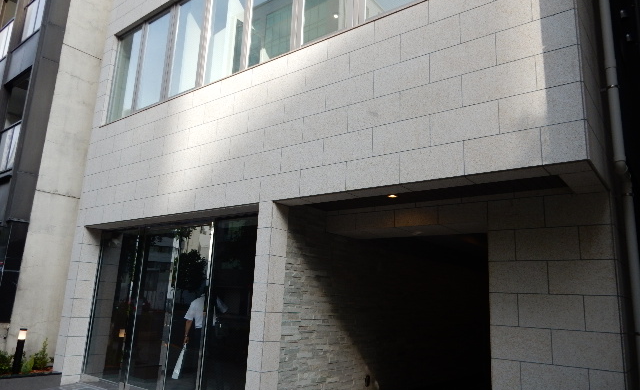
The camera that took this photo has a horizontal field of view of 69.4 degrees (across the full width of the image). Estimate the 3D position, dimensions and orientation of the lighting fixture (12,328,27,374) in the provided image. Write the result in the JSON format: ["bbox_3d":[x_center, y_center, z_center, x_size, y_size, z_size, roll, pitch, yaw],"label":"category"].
[{"bbox_3d":[-4.750,2.485,7.323,0.100,0.705,0.100,-7,-16,38],"label":"lighting fixture"}]

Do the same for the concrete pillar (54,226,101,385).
[{"bbox_3d":[-4.068,1.816,7.792,0.320,2.545,0.310,-7,-16,38],"label":"concrete pillar"}]

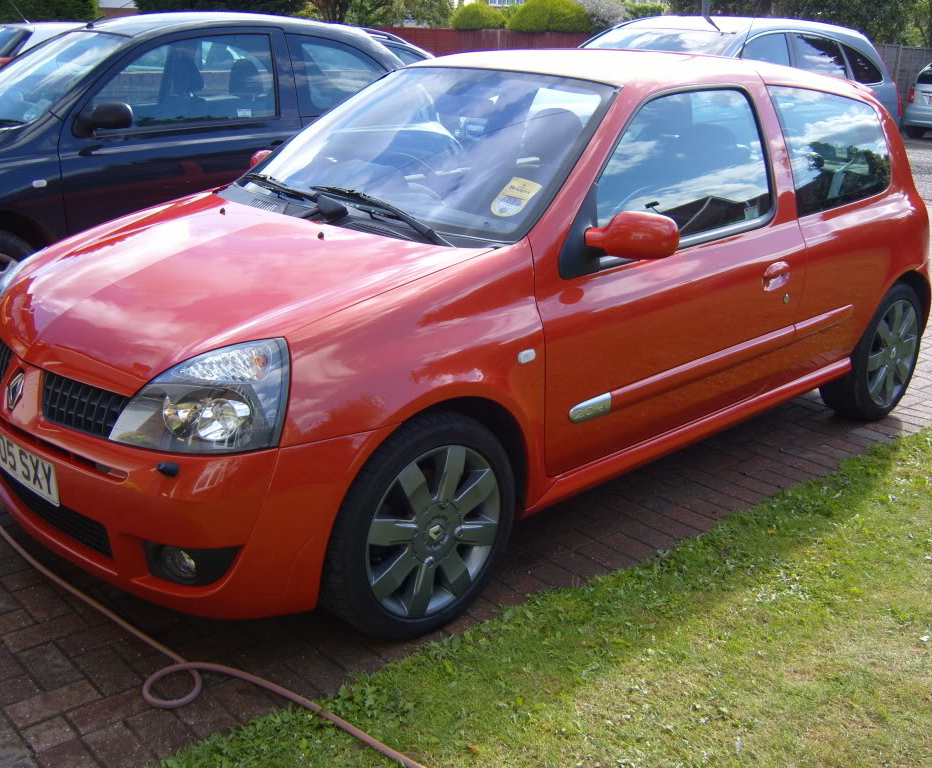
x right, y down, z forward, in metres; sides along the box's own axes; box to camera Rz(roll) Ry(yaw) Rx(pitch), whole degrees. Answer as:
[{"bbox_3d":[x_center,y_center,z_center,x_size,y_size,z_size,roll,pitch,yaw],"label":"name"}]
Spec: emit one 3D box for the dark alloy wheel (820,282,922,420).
[{"bbox_3d":[1.641,-0.148,4.195,0.580,0.580,0.200,-15,25,-42],"label":"dark alloy wheel"}]

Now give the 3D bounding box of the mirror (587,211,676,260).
[{"bbox_3d":[0.433,-0.378,2.634,0.160,0.130,0.210,-15,25,-42],"label":"mirror"}]

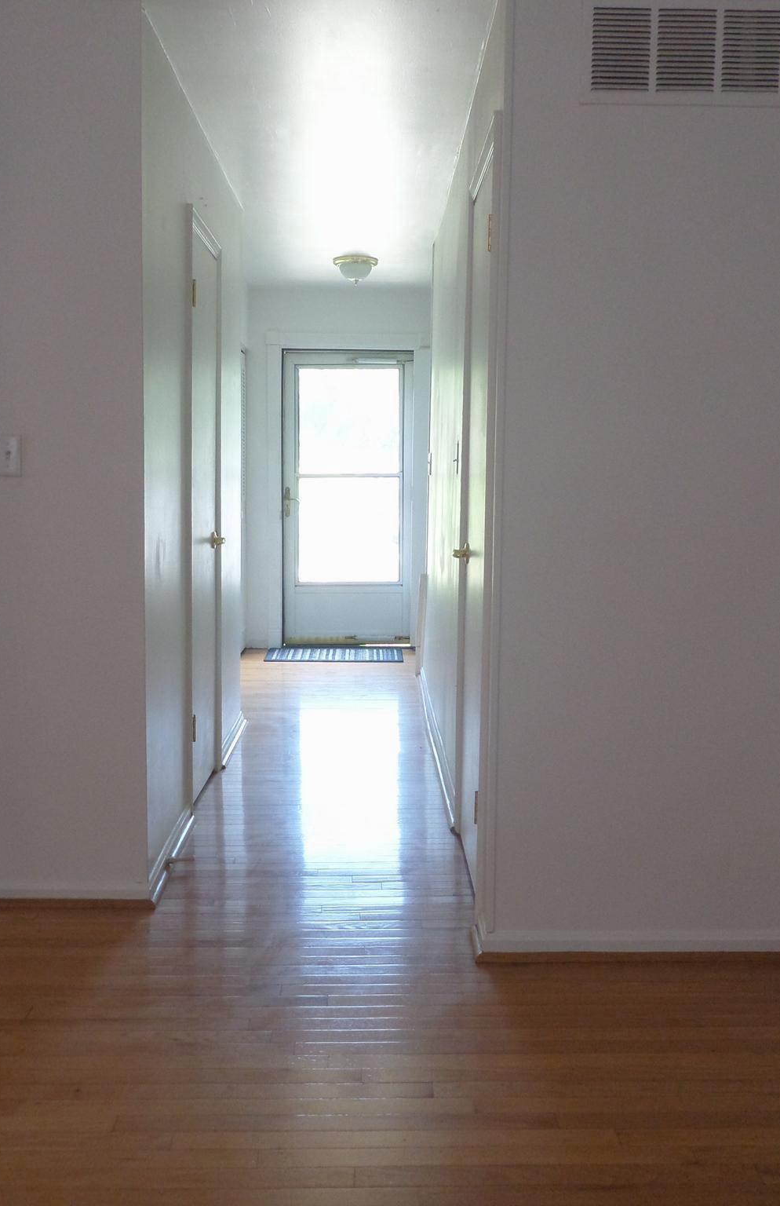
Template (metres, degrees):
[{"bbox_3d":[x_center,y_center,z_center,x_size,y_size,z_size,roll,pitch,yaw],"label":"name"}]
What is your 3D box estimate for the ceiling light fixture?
[{"bbox_3d":[-0.200,-1.949,6.562,0.266,0.136,0.266,1,7,-1],"label":"ceiling light fixture"}]

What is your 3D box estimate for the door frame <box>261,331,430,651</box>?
[{"bbox_3d":[-0.295,-0.757,7.766,1.154,2.188,0.130,1,7,-1],"label":"door frame"}]

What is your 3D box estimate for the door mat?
[{"bbox_3d":[-0.373,0.354,7.628,0.918,0.010,0.570,1,7,-1],"label":"door mat"}]

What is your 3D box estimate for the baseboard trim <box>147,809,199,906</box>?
[{"bbox_3d":[-0.687,0.786,3.561,0.032,0.067,0.796,1,7,-1],"label":"baseboard trim"}]

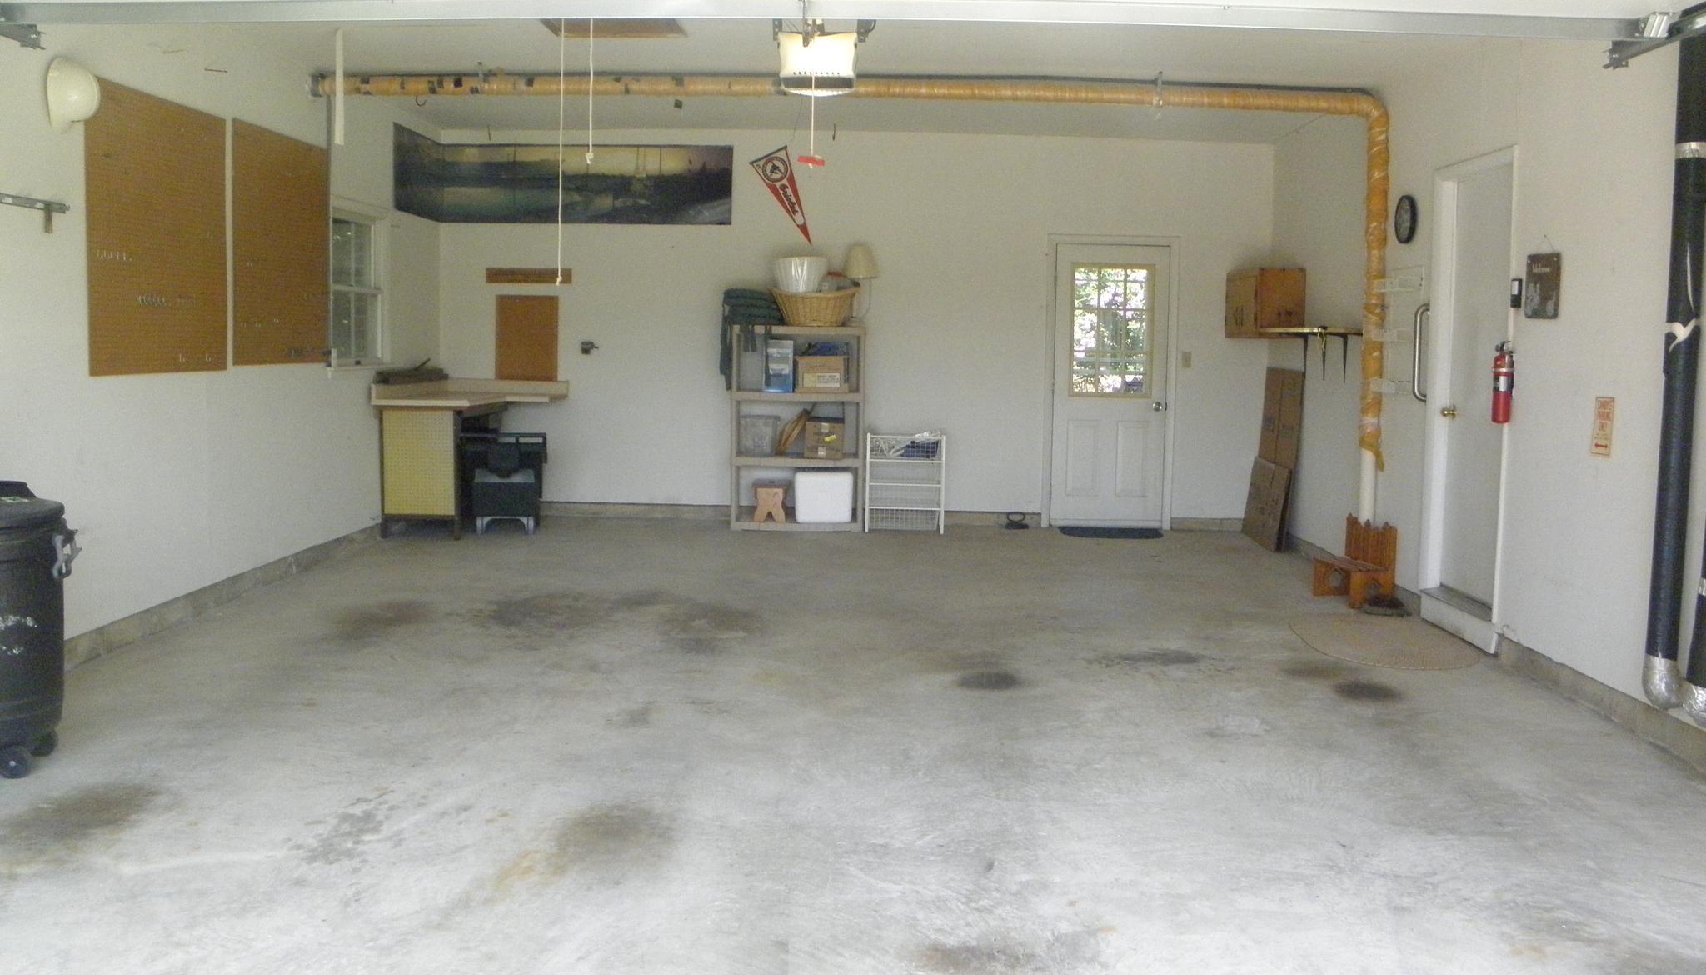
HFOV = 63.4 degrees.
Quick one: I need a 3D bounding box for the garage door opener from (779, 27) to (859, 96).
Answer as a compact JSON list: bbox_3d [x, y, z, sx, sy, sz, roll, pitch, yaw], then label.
[{"bbox_3d":[-0.127,-1.519,4.933,0.275,0.190,0.350,1,6,0],"label":"garage door opener"}]

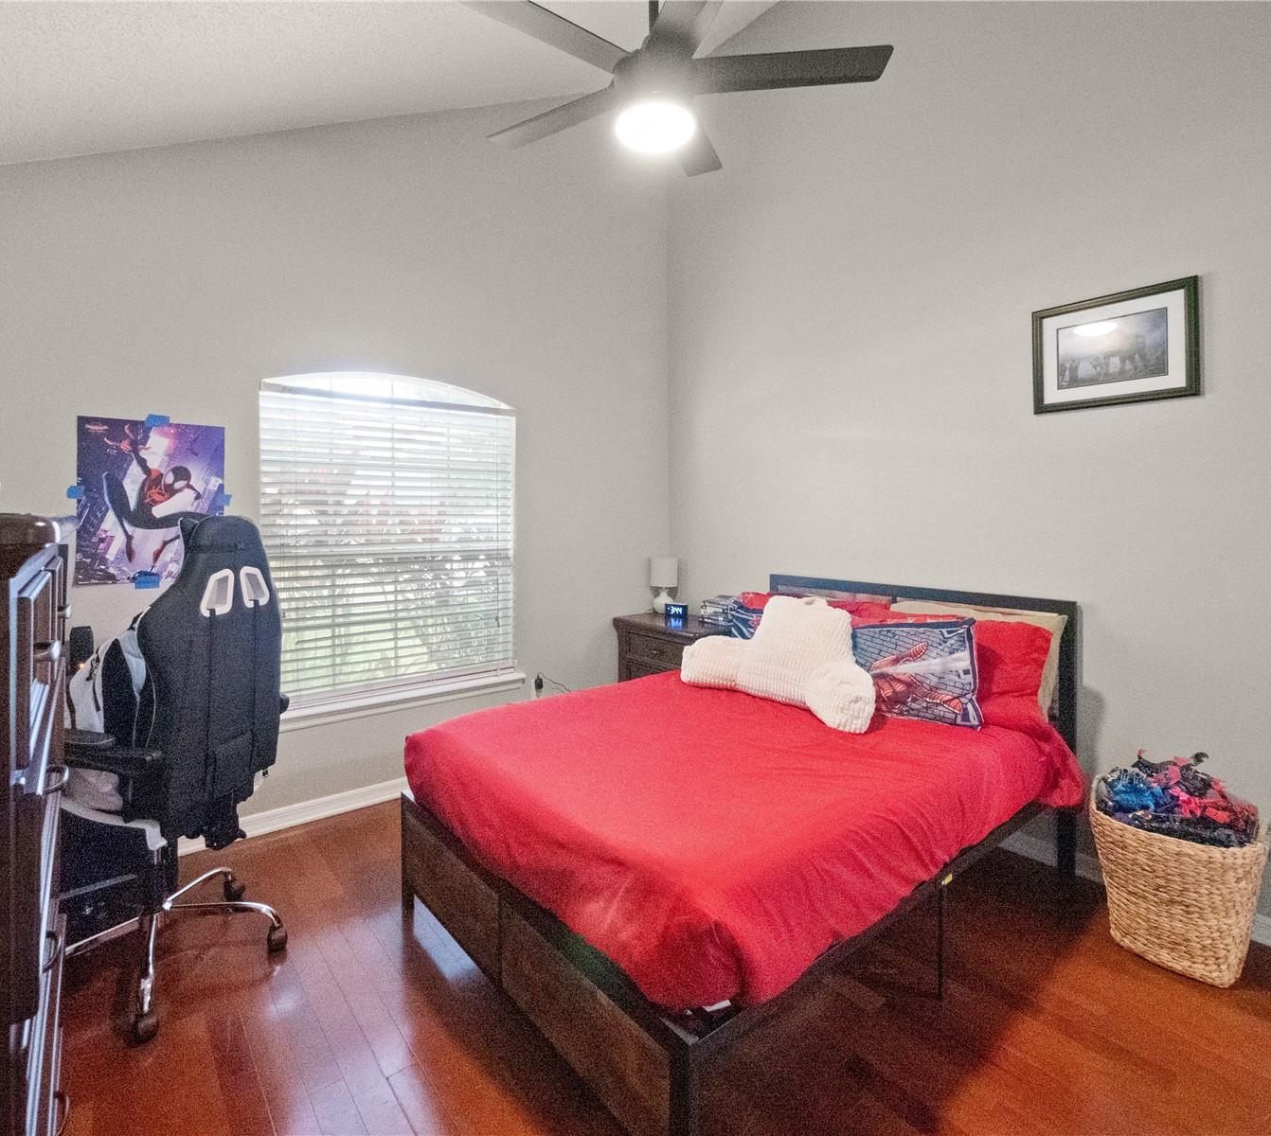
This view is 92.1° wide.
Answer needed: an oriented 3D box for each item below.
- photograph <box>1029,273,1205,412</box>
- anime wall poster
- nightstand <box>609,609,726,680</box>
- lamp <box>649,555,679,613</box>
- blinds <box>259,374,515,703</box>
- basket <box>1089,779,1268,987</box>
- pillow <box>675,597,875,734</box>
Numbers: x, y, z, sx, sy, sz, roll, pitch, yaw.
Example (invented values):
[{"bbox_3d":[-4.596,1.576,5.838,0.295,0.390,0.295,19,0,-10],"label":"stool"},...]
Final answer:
[{"bbox_3d":[1.710,-0.783,2.209,0.030,0.394,0.488,-3,4,-41],"label":"photograph"},{"bbox_3d":[-1.904,-0.258,2.451,0.461,0.642,0.012,-3,4,-36],"label":"anime wall poster"},{"bbox_3d":[0.272,0.681,3.607,0.450,0.720,0.680,-3,4,-41],"label":"nightstand"},{"bbox_3d":[0.176,0.126,3.767,0.175,0.350,0.175,0,3,0],"label":"lamp"},{"bbox_3d":[-1.163,-0.167,3.034,1.190,1.553,0.120,-3,4,-36],"label":"blinds"},{"bbox_3d":[1.699,0.999,1.917,0.310,0.440,0.400,-3,4,-41],"label":"basket"},{"bbox_3d":[0.705,0.375,2.718,0.410,0.430,0.870,-3,4,-41],"label":"pillow"}]

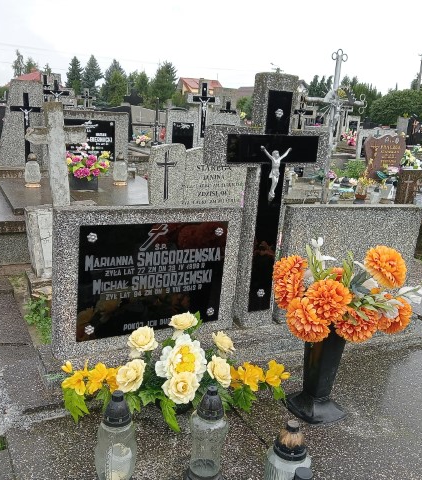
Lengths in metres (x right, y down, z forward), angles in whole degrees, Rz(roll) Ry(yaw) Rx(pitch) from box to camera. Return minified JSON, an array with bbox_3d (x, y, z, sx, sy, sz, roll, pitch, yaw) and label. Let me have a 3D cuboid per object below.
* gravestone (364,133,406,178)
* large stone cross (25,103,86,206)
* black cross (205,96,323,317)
[{"bbox_3d":[2.720,-1.246,7.933,0.790,0.790,0.100,-3,14,-26],"label":"gravestone"},{"bbox_3d":[-1.077,-0.596,3.600,0.390,0.710,0.135,-9,16,-29],"label":"large stone cross"},{"bbox_3d":[0.237,-0.140,2.166,0.458,0.940,0.052,-5,18,-29],"label":"black cross"}]

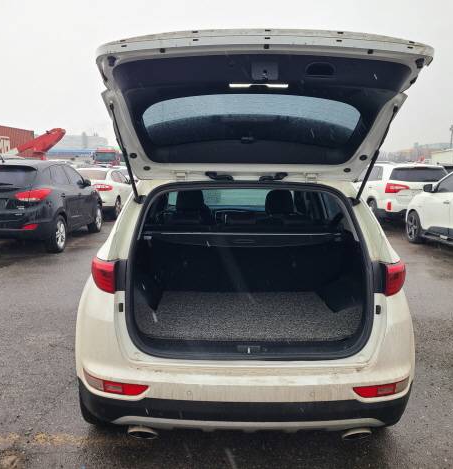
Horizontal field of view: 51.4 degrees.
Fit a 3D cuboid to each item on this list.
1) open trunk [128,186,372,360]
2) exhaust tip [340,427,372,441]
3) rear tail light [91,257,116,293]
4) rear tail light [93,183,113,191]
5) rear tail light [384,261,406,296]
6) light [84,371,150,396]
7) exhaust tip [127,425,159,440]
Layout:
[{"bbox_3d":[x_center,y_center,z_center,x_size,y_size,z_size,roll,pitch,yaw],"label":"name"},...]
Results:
[{"bbox_3d":[0.106,0.134,2.584,1.145,0.785,0.950,1,8,0],"label":"open trunk"},{"bbox_3d":[0.620,0.961,2.309,0.145,0.070,0.120,1,8,0],"label":"exhaust tip"},{"bbox_3d":[-0.606,0.207,2.326,0.160,0.155,0.200,1,8,0],"label":"rear tail light"},{"bbox_3d":[-3.504,-1.351,13.271,0.480,0.200,0.280,1,8,0],"label":"rear tail light"},{"bbox_3d":[0.831,0.219,2.330,0.165,0.155,0.200,1,8,0],"label":"rear tail light"},{"bbox_3d":[-0.527,0.698,2.237,0.326,0.090,0.180,1,8,0],"label":"light"},{"bbox_3d":[-0.405,0.952,2.305,0.145,0.070,0.120,1,8,0],"label":"exhaust tip"}]

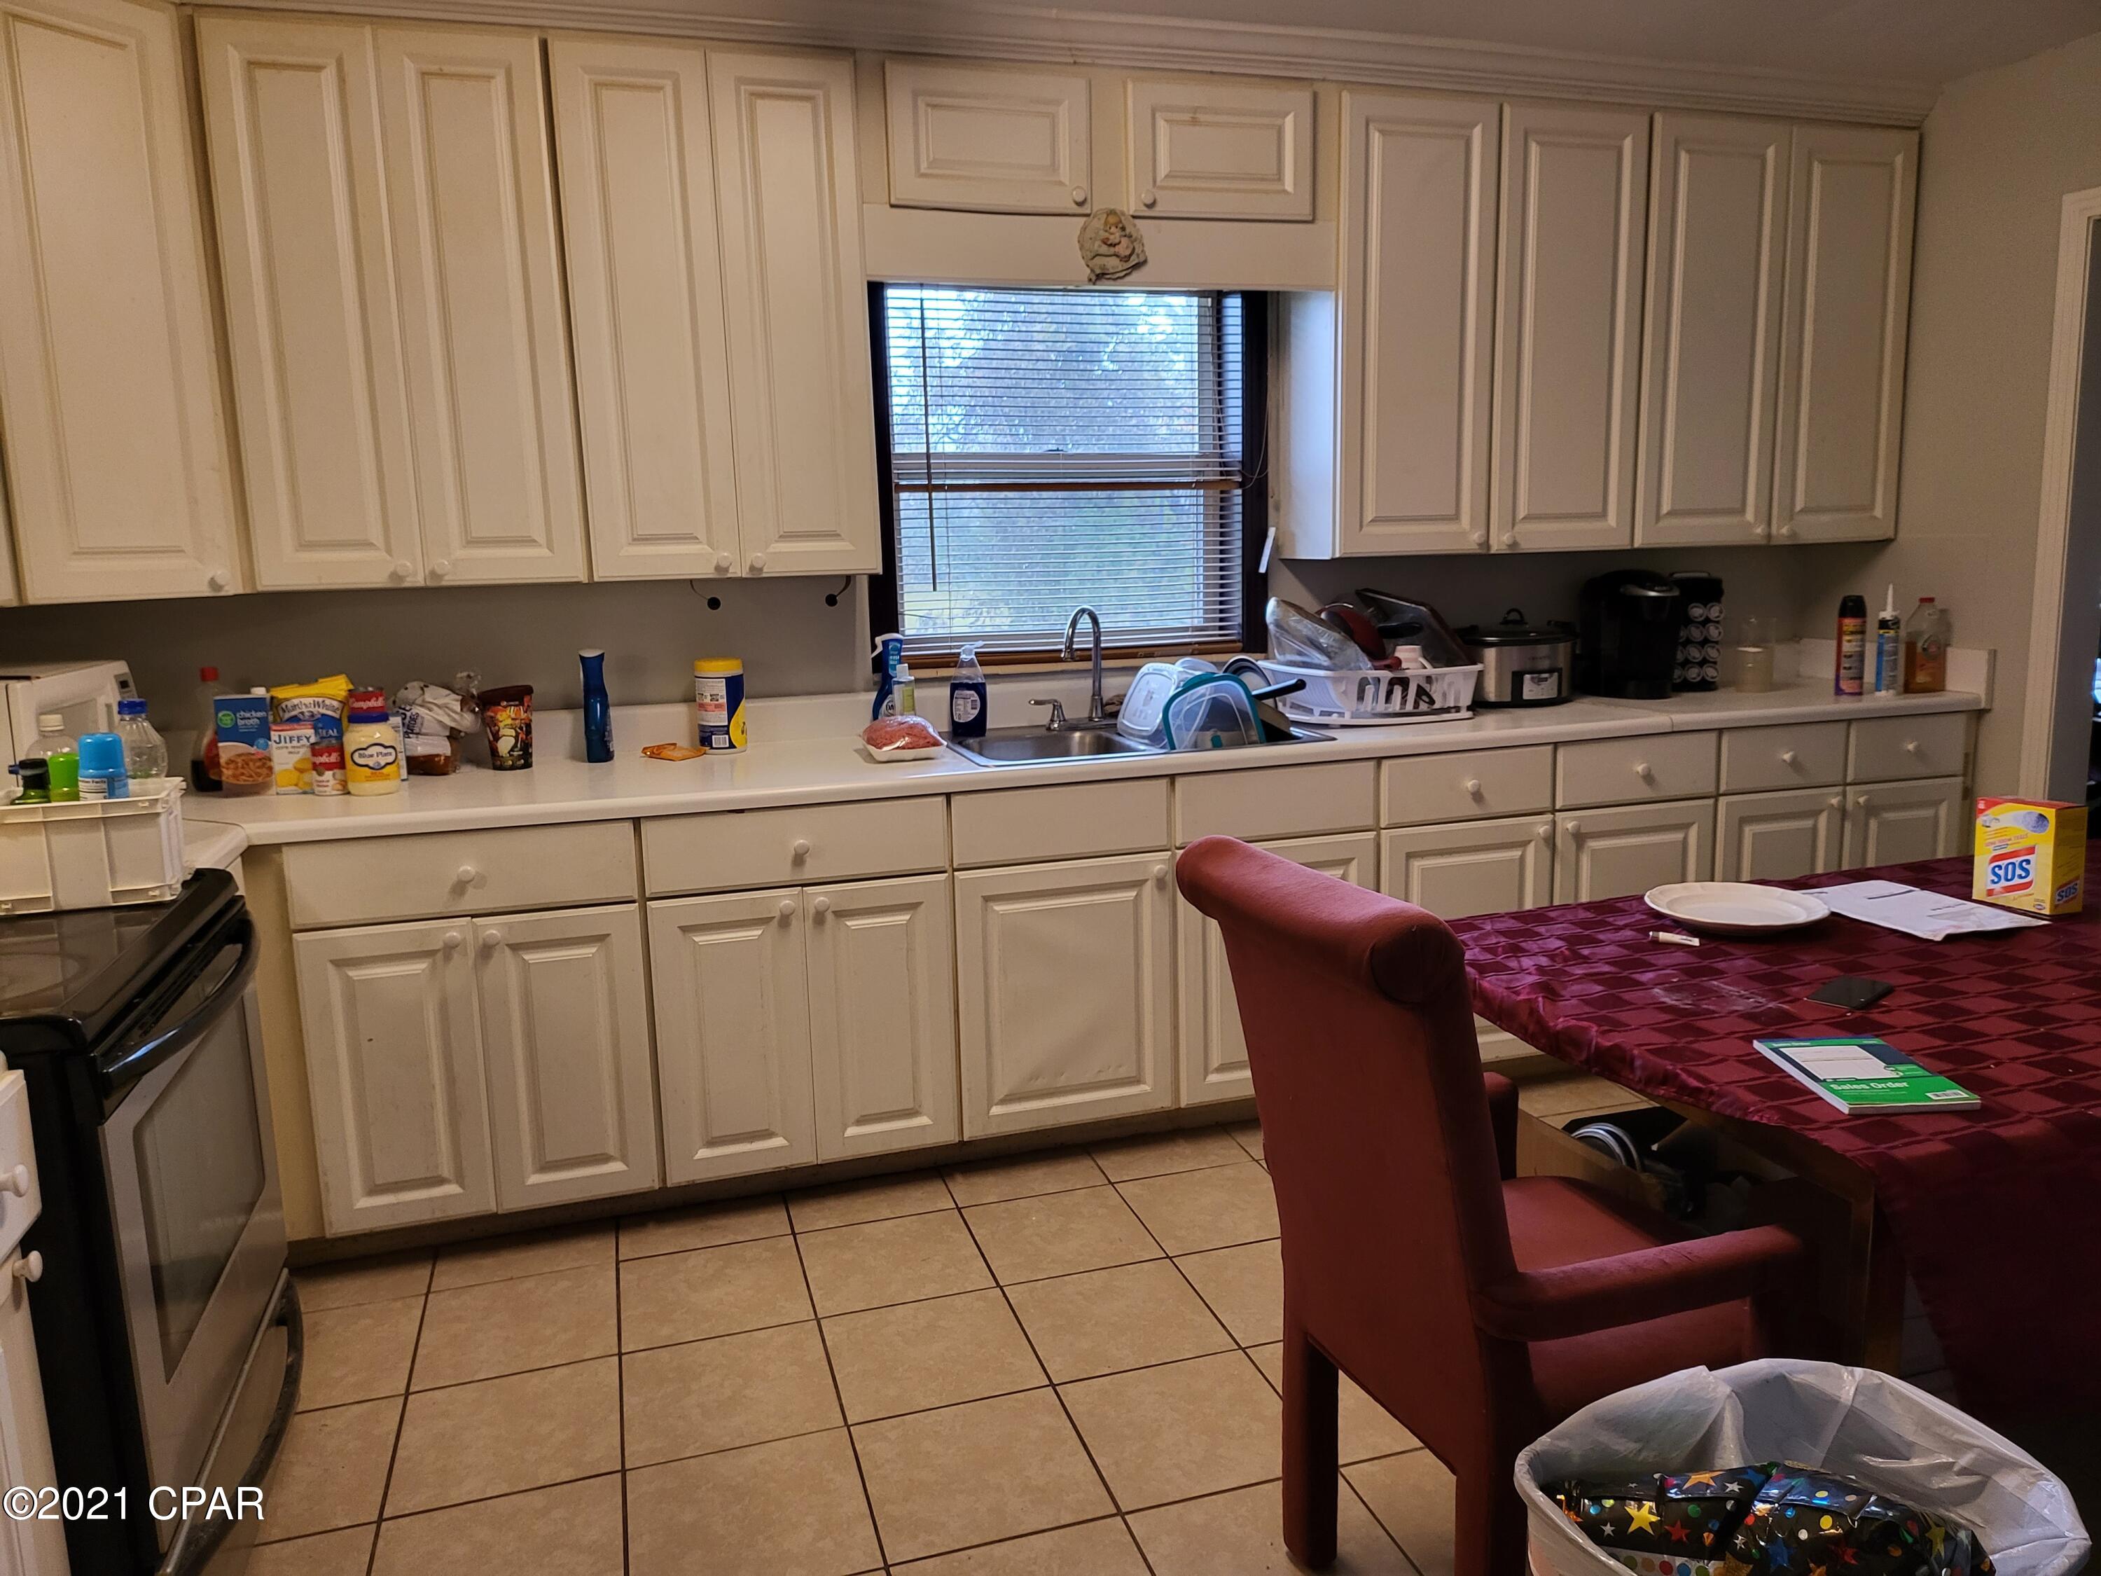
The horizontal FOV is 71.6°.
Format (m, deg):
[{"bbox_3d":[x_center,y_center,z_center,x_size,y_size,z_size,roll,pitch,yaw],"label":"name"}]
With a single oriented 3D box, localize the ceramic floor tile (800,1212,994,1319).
[{"bbox_3d":[-0.301,0.909,2.789,0.330,0.010,0.330,-5,10,-17],"label":"ceramic floor tile"}]

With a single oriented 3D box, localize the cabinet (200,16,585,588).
[{"bbox_3d":[-1.300,-0.937,2.957,0.606,1.045,0.311,-5,10,-17],"label":"cabinet"}]

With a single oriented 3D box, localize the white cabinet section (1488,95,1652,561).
[{"bbox_3d":[1.248,-1.146,3.751,0.424,1.055,0.290,-5,10,-17],"label":"white cabinet section"}]

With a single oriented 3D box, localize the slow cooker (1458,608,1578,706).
[{"bbox_3d":[1.236,-0.352,3.865,0.382,0.248,0.261,-5,10,-17],"label":"slow cooker"}]

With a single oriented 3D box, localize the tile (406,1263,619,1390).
[{"bbox_3d":[-0.940,0.959,2.595,0.330,0.010,0.330,-5,10,-17],"label":"tile"}]

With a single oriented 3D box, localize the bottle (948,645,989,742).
[{"bbox_3d":[-0.202,-0.241,3.583,0.090,0.234,0.060,-1,10,2],"label":"bottle"}]

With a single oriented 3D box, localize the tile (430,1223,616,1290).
[{"bbox_3d":[-1.018,0.919,2.846,0.330,0.010,0.191,-5,10,-17],"label":"tile"}]

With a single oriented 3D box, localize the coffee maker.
[{"bbox_3d":[1.536,-0.415,3.868,0.250,0.328,0.320,-2,10,-1],"label":"coffee maker"}]

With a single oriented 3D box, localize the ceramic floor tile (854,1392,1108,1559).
[{"bbox_3d":[-0.105,1.010,2.155,0.330,0.010,0.330,-5,10,-18],"label":"ceramic floor tile"}]

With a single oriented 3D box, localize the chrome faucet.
[{"bbox_3d":[0.082,-0.290,3.479,0.050,0.278,0.160,4,11,30],"label":"chrome faucet"}]

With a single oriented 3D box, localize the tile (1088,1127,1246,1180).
[{"bbox_3d":[0.261,0.818,3.233,0.330,0.010,0.191,-5,10,-17],"label":"tile"}]

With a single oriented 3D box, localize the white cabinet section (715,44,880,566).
[{"bbox_3d":[-0.574,-1.000,3.201,0.299,1.055,0.290,-5,10,-17],"label":"white cabinet section"}]

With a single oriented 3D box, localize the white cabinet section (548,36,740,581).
[{"bbox_3d":[-0.864,-0.977,3.114,0.297,1.055,0.290,-5,10,-17],"label":"white cabinet section"}]

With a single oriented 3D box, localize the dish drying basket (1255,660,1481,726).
[{"bbox_3d":[0.832,-0.251,3.760,0.440,0.136,0.370,-5,10,-17],"label":"dish drying basket"}]

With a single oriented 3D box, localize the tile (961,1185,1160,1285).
[{"bbox_3d":[0.020,0.883,2.882,0.330,0.010,0.330,-5,10,-18],"label":"tile"}]

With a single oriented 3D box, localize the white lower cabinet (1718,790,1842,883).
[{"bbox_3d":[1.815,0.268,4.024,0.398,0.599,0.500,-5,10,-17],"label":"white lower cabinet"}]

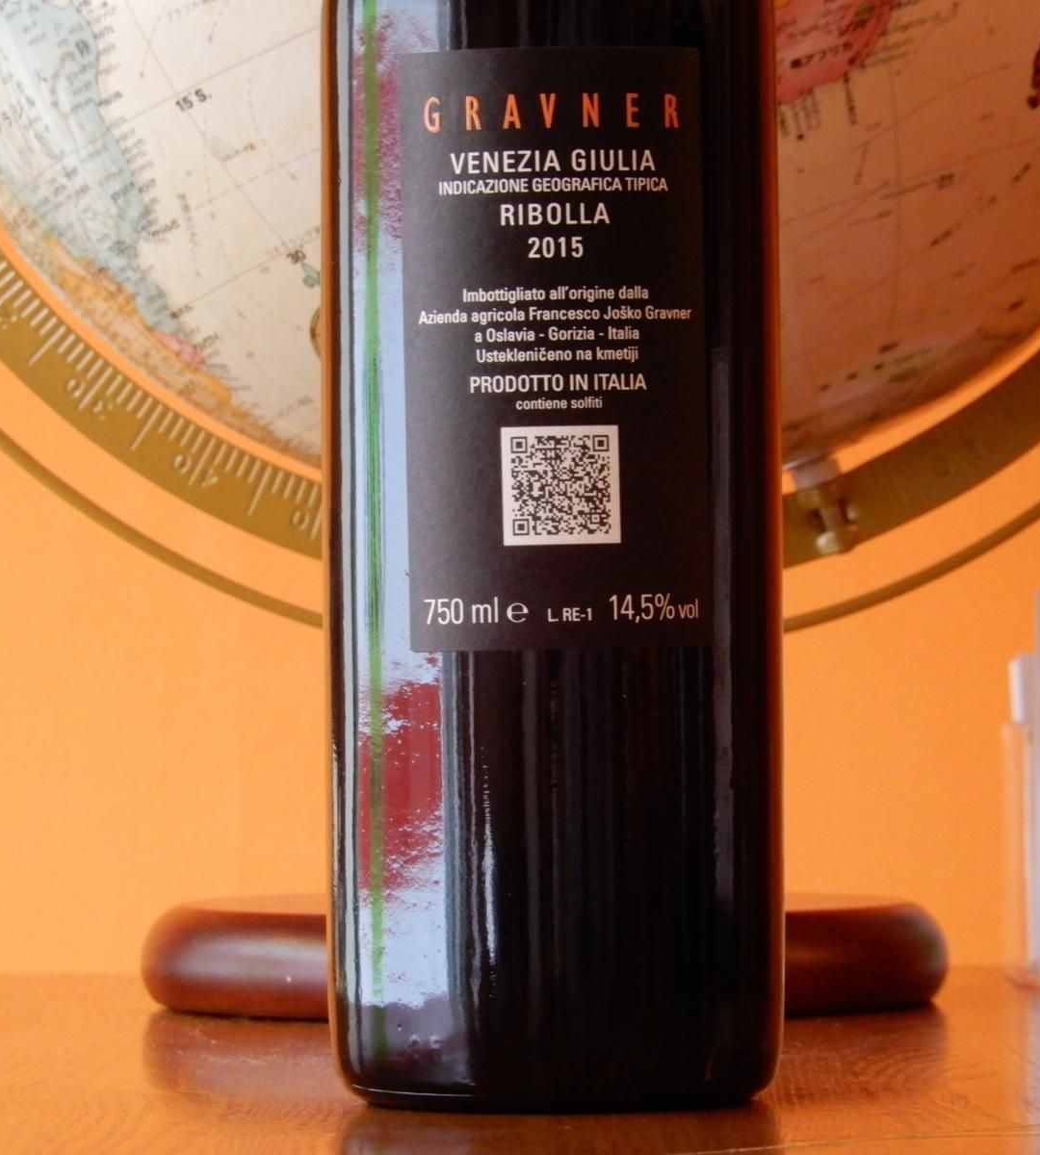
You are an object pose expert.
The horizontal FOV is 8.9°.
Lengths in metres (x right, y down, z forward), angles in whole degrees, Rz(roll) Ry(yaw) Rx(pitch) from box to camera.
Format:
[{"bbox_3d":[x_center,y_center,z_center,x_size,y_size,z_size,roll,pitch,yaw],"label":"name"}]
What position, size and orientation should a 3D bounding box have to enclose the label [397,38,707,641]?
[{"bbox_3d":[0.006,-0.038,1.113,0.050,0.100,0.009,-1,0,-1],"label":"label"}]

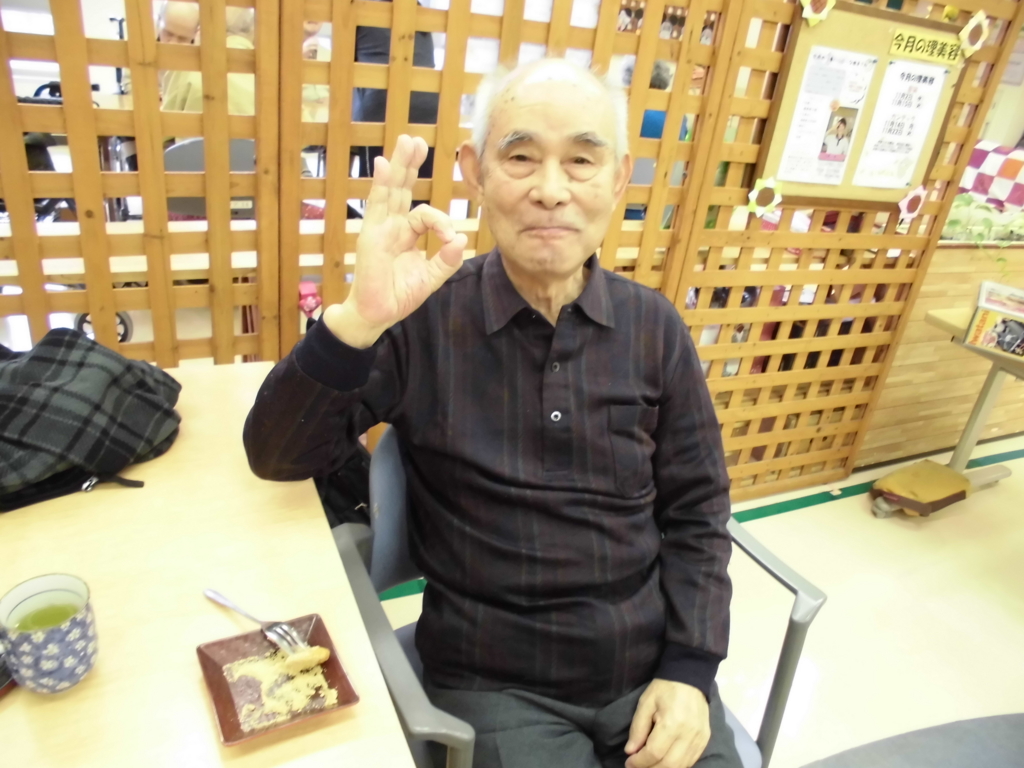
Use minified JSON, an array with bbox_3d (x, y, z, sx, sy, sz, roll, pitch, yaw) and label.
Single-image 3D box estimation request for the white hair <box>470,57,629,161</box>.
[{"bbox_3d":[0.042,-0.293,0.913,0.172,0.165,0.185,3,25,-1],"label":"white hair"}]

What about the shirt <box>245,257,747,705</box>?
[{"bbox_3d":[-0.026,0.143,1.027,0.590,0.560,0.360,-1,24,-7],"label":"shirt"}]

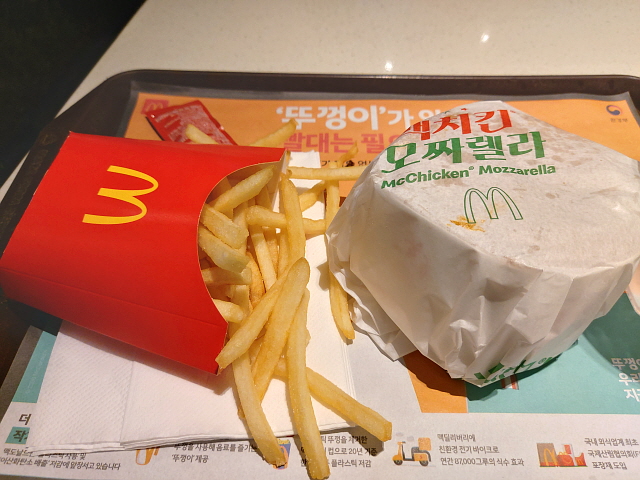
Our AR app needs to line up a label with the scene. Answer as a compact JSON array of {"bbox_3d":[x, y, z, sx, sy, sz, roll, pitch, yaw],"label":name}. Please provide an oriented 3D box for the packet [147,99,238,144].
[{"bbox_3d":[-0.078,-0.067,0.295,0.037,0.009,0.073,-25,57,-26],"label":"packet"}]

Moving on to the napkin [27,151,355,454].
[{"bbox_3d":[-0.059,0.016,0.239,0.135,0.008,0.163,-4,55,-3],"label":"napkin"}]

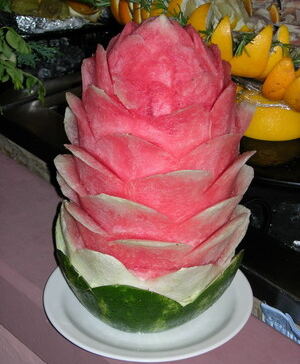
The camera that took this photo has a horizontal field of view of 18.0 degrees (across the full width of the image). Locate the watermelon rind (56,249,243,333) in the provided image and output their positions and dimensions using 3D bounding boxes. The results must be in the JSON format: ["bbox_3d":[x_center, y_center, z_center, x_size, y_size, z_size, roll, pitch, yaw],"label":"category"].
[{"bbox_3d":[-0.007,0.119,1.193,0.234,0.100,0.234,1,29,0],"label":"watermelon rind"}]

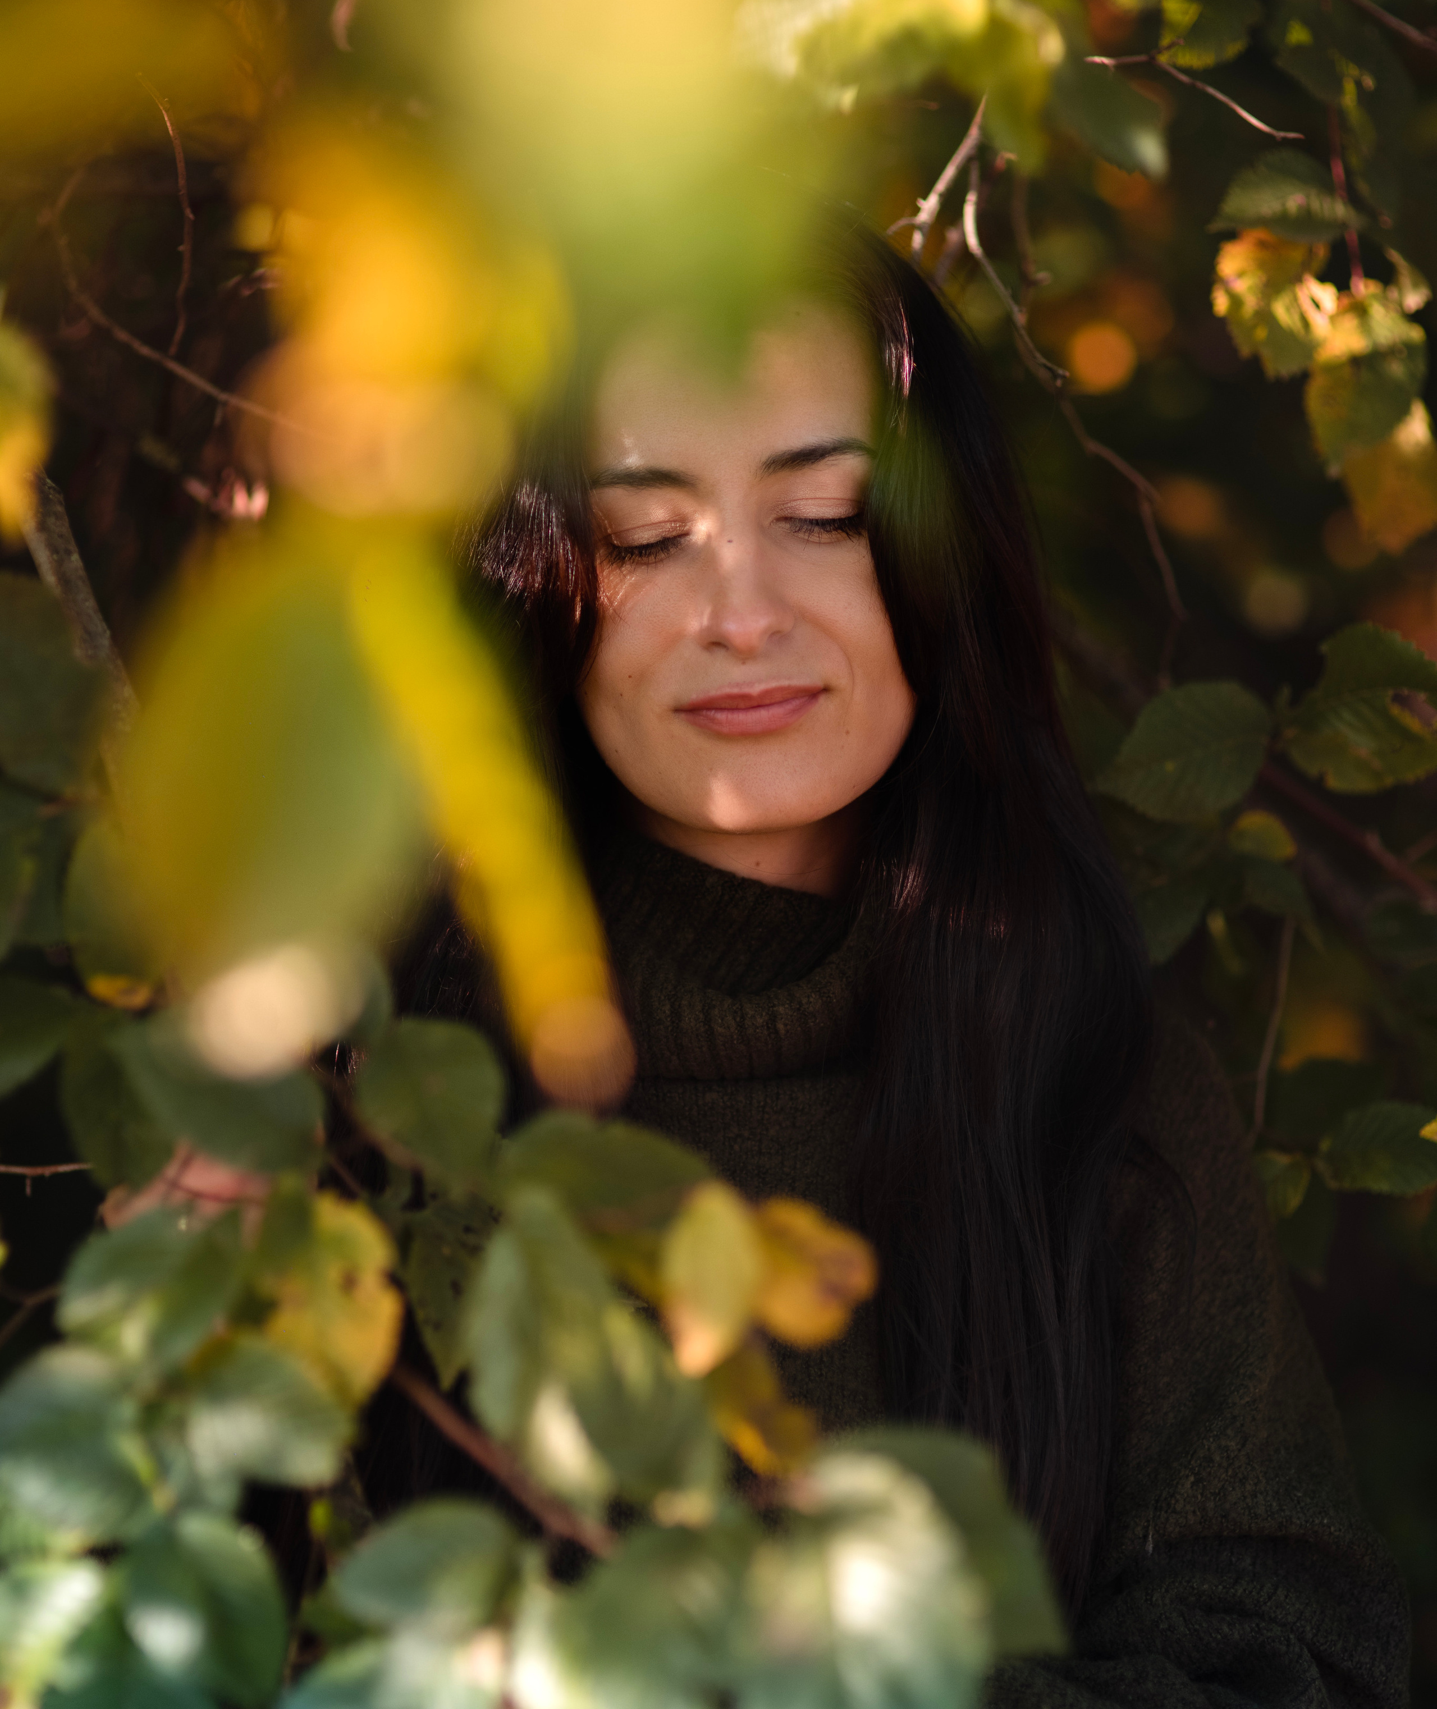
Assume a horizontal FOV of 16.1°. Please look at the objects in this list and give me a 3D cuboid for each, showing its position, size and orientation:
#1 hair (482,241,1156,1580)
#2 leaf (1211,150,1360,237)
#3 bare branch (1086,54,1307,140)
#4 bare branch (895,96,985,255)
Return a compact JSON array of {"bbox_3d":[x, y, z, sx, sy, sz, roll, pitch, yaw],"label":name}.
[{"bbox_3d":[0.027,0.019,1.860,0.265,0.515,0.230,0,2,3],"label":"hair"},{"bbox_3d":[0.210,-0.245,1.880,0.056,0.034,0.035,0,2,6],"label":"leaf"},{"bbox_3d":[0.176,-0.280,1.880,0.082,0.032,0.025,0,0,0],"label":"bare branch"},{"bbox_3d":[0.082,-0.249,1.870,0.034,0.062,0.022,0,0,0],"label":"bare branch"}]

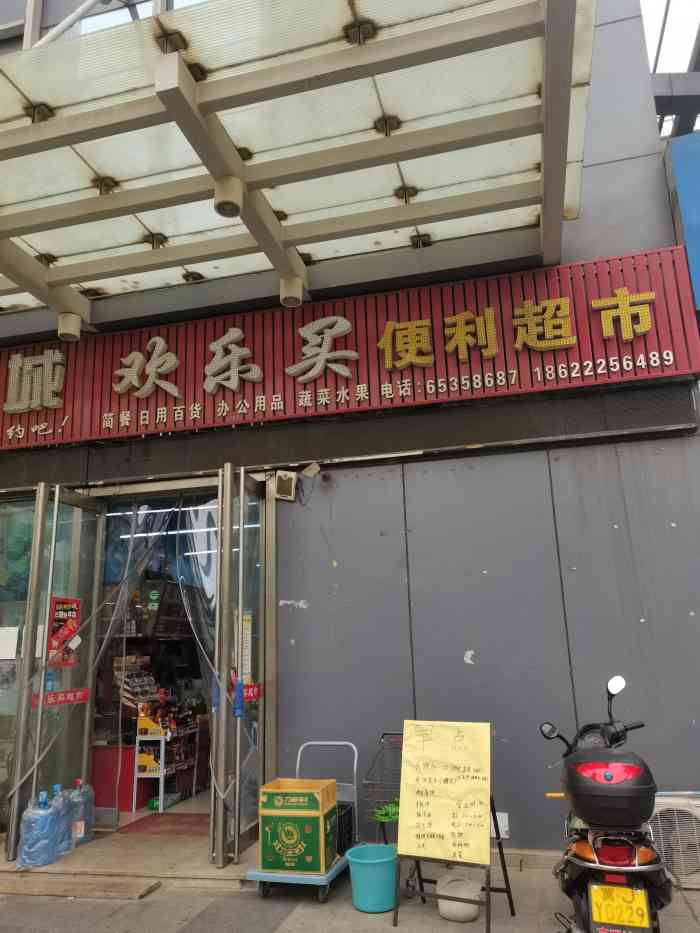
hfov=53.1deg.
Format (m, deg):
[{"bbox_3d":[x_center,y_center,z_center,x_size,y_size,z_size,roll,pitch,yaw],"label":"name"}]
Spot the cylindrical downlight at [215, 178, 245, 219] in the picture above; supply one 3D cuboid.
[{"bbox_3d":[-0.847,-1.887,4.923,0.195,0.190,0.195,-2,-15,0],"label":"cylindrical downlight"}]

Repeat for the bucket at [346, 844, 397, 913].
[{"bbox_3d":[0.145,2.591,4.413,0.320,0.300,0.320,-2,-15,0],"label":"bucket"}]

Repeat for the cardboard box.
[{"bbox_3d":[-0.343,2.427,4.765,0.420,0.490,0.400,-5,-15,12],"label":"cardboard box"}]

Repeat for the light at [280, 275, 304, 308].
[{"bbox_3d":[-0.510,-1.528,6.179,0.195,0.185,0.195,-2,-15,0],"label":"light"}]

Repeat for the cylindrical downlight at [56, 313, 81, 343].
[{"bbox_3d":[-2.671,-1.321,6.674,0.190,0.195,0.190,-2,-15,0],"label":"cylindrical downlight"}]

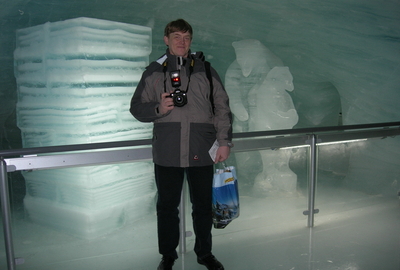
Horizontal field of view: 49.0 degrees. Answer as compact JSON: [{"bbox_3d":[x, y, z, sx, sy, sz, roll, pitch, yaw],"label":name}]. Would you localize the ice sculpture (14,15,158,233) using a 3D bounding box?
[{"bbox_3d":[-1.066,-0.089,4.267,0.910,1.870,0.870,6,11,35],"label":"ice sculpture"}]

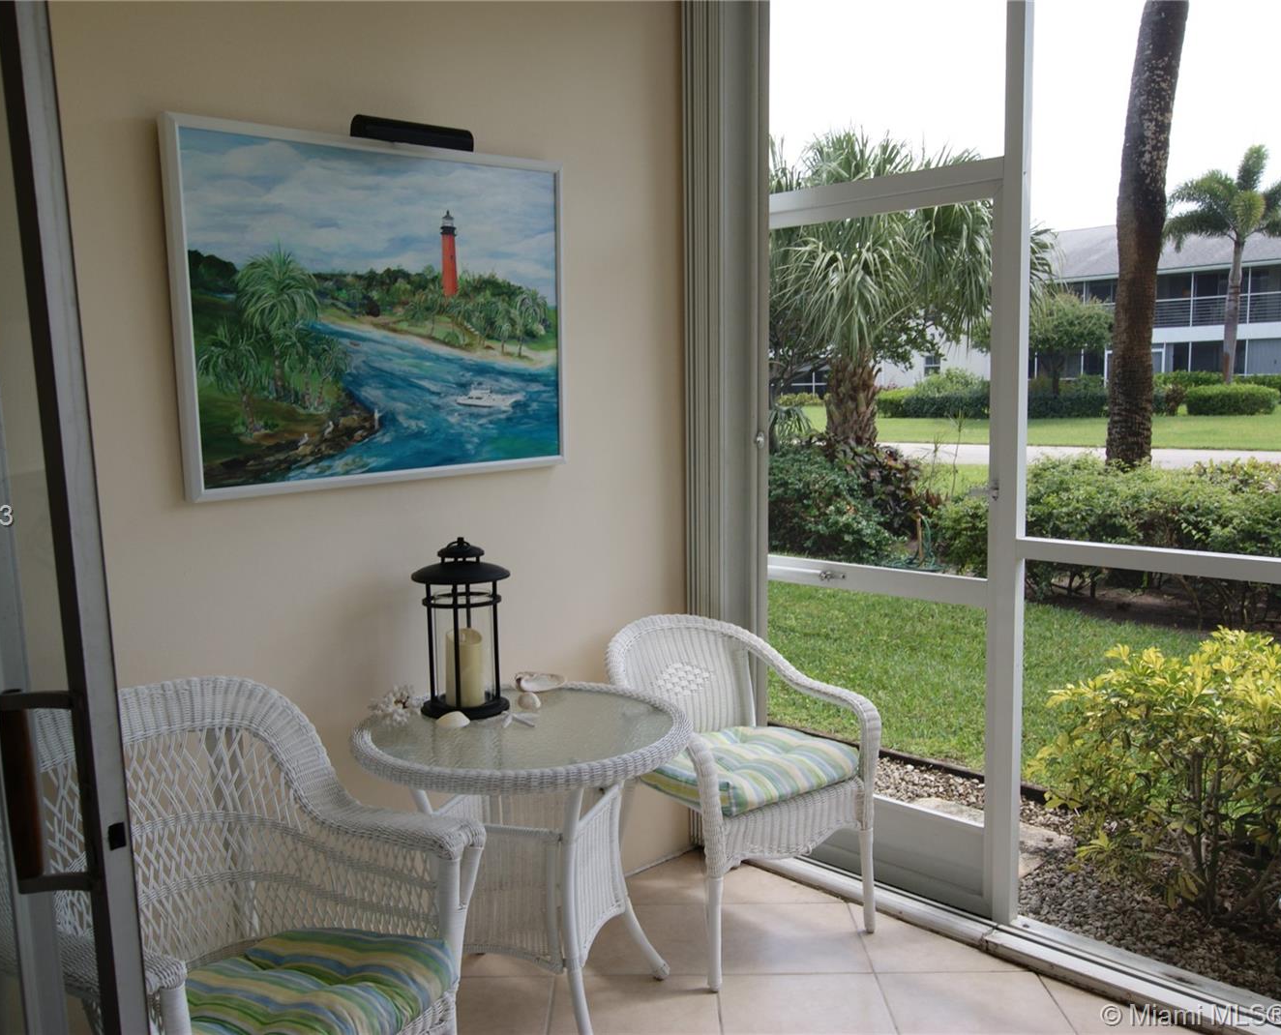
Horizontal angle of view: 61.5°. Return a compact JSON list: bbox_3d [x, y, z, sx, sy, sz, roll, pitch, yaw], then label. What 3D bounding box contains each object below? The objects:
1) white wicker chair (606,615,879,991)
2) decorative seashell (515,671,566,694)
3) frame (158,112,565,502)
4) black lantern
[{"bbox_3d":[0.266,0.730,3.013,0.580,0.820,0.610,-5,8,-30],"label":"white wicker chair"},{"bbox_3d":[-0.262,0.429,2.794,0.128,0.040,0.080,-4,7,-22],"label":"decorative seashell"},{"bbox_3d":[-0.600,-0.489,2.610,1.014,0.806,0.050,-8,11,-41],"label":"frame"},{"bbox_3d":[-0.430,0.258,2.617,0.236,0.420,0.236,-1,7,0],"label":"black lantern"}]

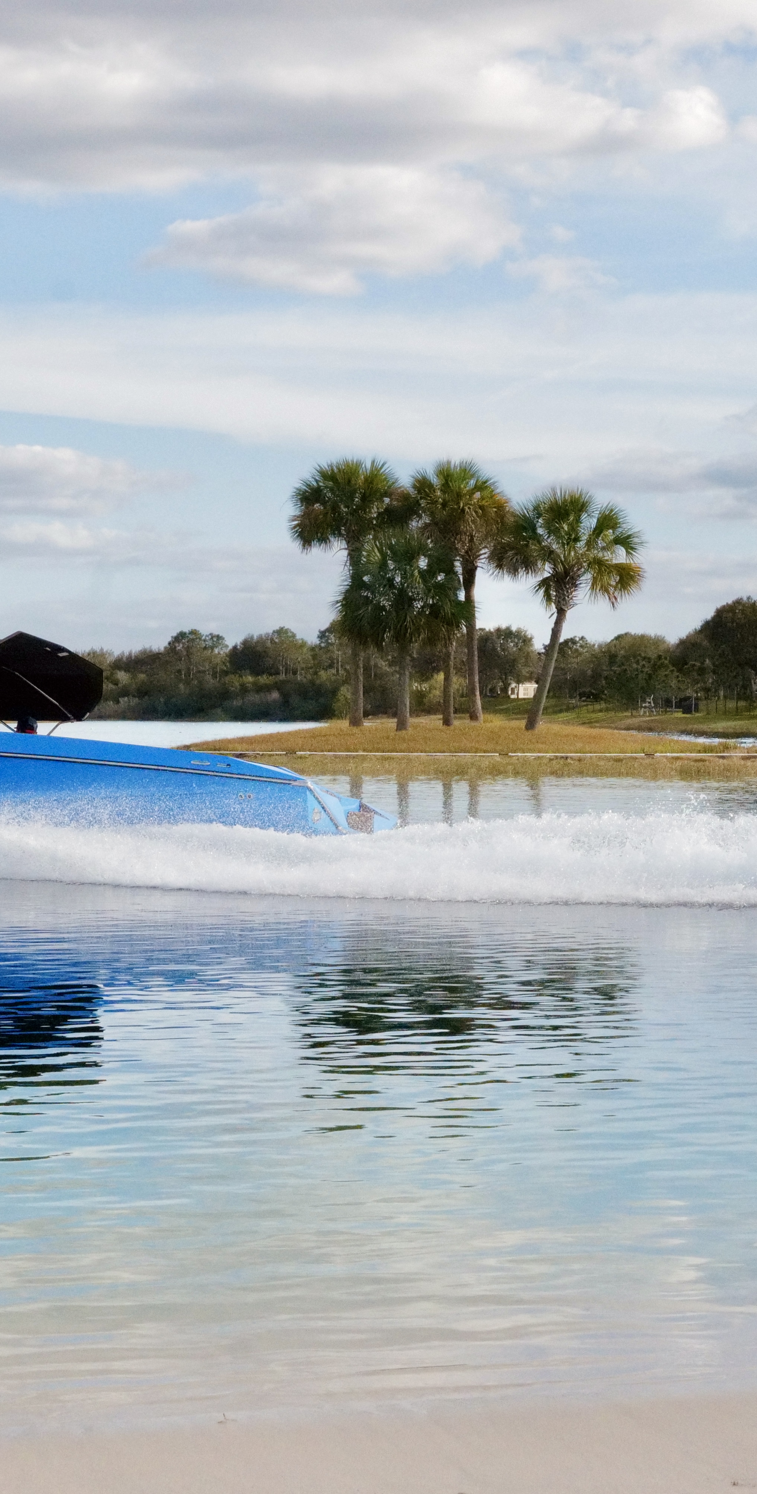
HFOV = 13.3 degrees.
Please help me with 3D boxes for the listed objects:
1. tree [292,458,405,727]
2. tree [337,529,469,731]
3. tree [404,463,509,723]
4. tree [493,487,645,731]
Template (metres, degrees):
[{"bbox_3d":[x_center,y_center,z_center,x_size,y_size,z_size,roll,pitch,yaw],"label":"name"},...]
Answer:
[{"bbox_3d":[-0.729,-4.143,87.000,3.170,7.180,3.100,0,1,0],"label":"tree"},{"bbox_3d":[0.636,-3.046,84.000,3.370,5.220,3.310,0,1,0],"label":"tree"},{"bbox_3d":[2.215,-4.238,89.000,2.910,7.250,2.850,0,1,0],"label":"tree"},{"bbox_3d":[5.012,-3.611,85.000,3.960,6.330,3.880,0,1,0],"label":"tree"}]

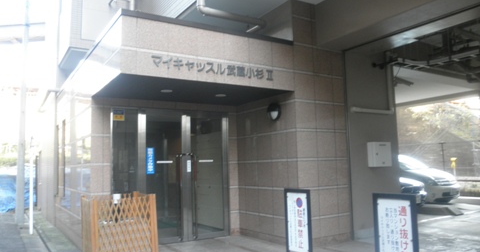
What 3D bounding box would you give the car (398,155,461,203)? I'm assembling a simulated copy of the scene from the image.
[{"bbox_3d":[4.024,1.600,11.481,1.730,1.530,4.500,2,-7,-32],"label":"car"}]

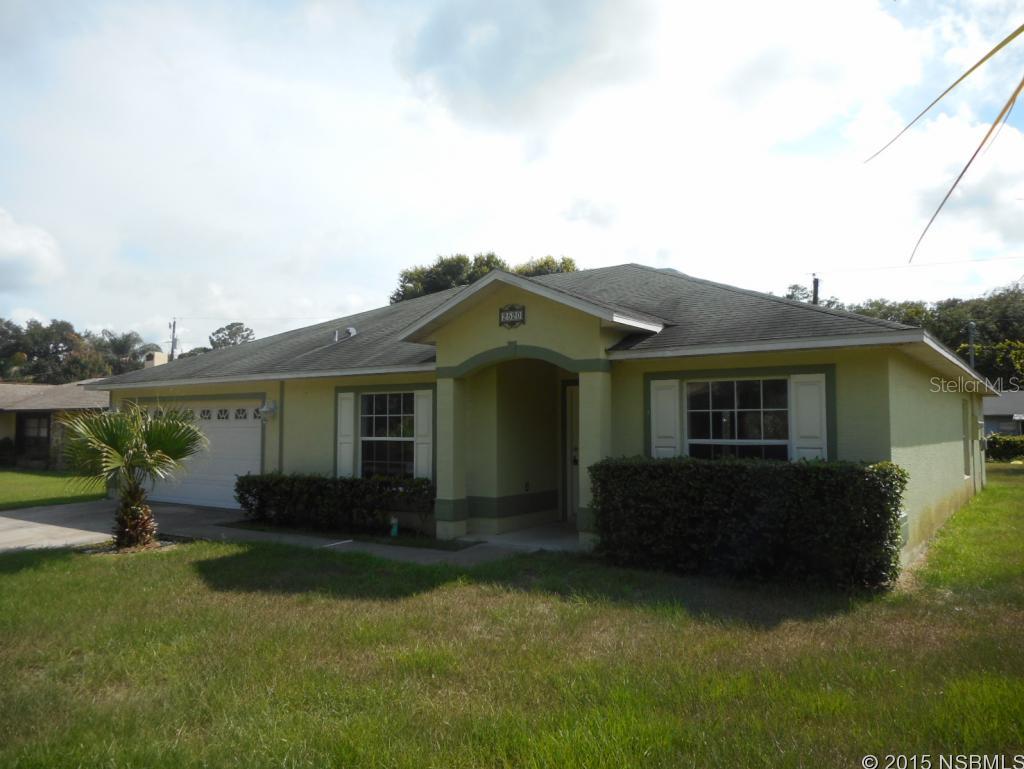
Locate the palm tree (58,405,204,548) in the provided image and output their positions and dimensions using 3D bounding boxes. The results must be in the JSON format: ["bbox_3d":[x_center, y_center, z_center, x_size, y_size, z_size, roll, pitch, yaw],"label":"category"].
[{"bbox_3d":[-5.150,1.197,10.154,1.850,1.930,1.850,-2,-4,36],"label":"palm tree"}]

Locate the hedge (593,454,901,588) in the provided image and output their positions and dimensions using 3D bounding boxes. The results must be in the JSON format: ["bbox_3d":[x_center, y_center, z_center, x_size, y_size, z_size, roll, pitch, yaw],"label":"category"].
[{"bbox_3d":[2.420,1.391,7.943,3.060,1.139,0.833,-2,-4,36],"label":"hedge"}]

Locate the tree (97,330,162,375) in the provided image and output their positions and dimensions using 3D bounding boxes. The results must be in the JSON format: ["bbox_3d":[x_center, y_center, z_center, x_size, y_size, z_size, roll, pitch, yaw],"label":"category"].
[{"bbox_3d":[-23.789,0.372,45.785,4.000,7.470,4.000,-2,-4,36],"label":"tree"}]

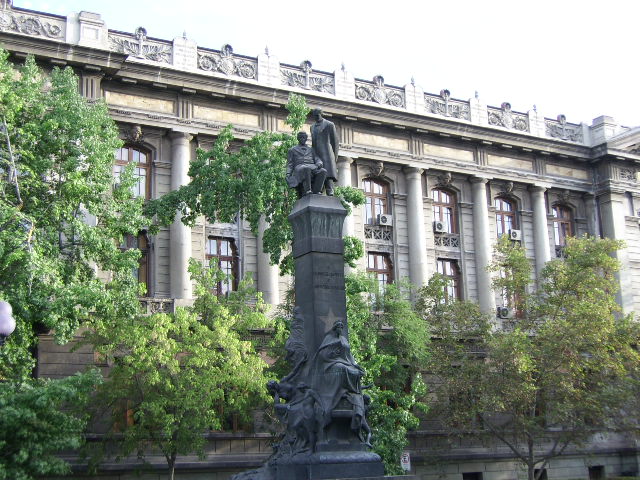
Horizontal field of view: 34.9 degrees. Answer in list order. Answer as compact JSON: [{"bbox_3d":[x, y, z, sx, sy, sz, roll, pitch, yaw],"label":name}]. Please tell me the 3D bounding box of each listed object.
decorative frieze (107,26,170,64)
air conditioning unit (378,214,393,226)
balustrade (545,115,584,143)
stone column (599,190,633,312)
[{"bbox_3d":[-8.504,-9.430,48.483,3.255,1.651,0.256,6,-14,-31],"label":"decorative frieze"},{"bbox_3d":[3.749,-1.084,58.601,0.765,0.582,0.306,6,-15,-32],"label":"air conditioning unit"},{"bbox_3d":[15.077,-6.974,62.879,3.162,1.627,0.256,6,-14,-31],"label":"balustrade"},{"bbox_3d":[18.234,1.097,62.436,1.093,8.091,0.930,6,-14,-31],"label":"stone column"}]

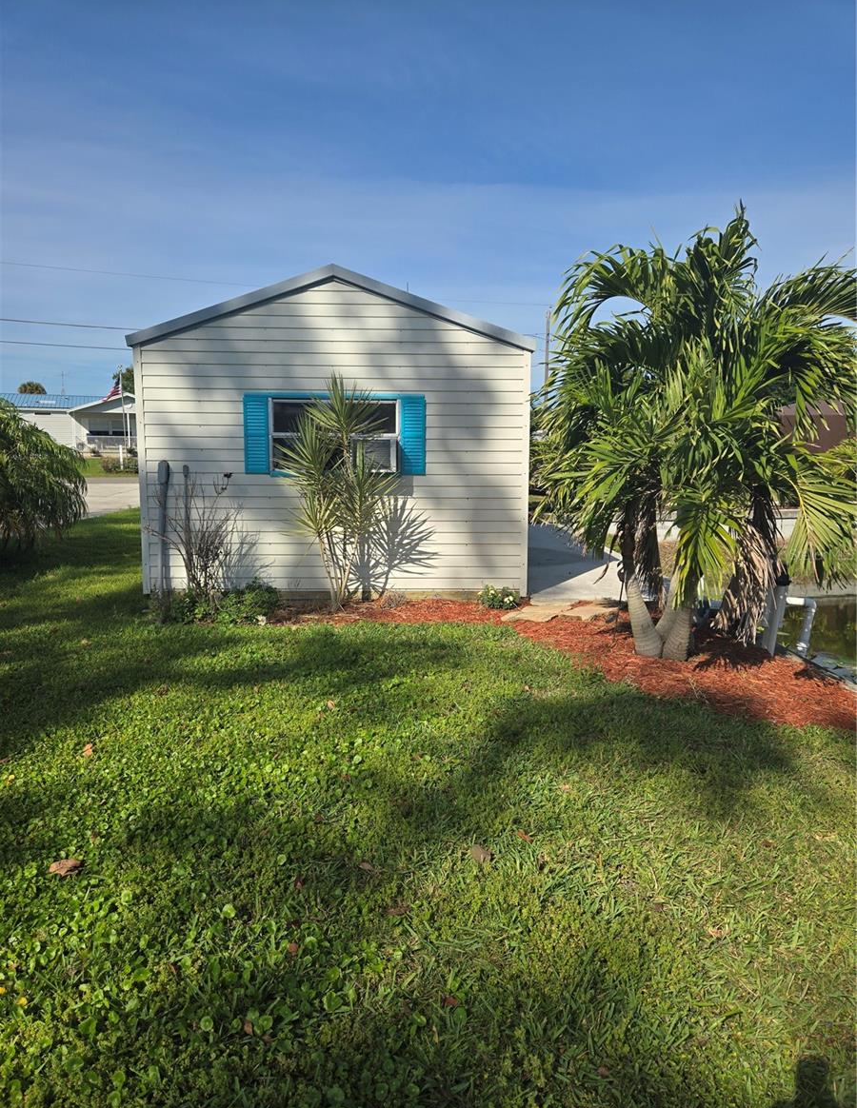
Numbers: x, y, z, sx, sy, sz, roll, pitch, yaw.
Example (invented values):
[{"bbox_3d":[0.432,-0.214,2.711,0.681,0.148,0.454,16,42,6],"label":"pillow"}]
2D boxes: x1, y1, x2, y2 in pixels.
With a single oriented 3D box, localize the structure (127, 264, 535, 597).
[{"bbox_3d":[-0.981,-1.476,9.891,3.694,3.020,5.900,0,8,-2],"label":"structure"}]

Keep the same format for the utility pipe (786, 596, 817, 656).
[{"bbox_3d":[2.648,0.525,5.400,0.230,0.430,0.090,0,8,-2],"label":"utility pipe"}]

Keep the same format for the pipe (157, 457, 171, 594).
[{"bbox_3d":[-2.453,-0.221,7.011,0.095,1.285,0.100,0,7,-2],"label":"pipe"}]

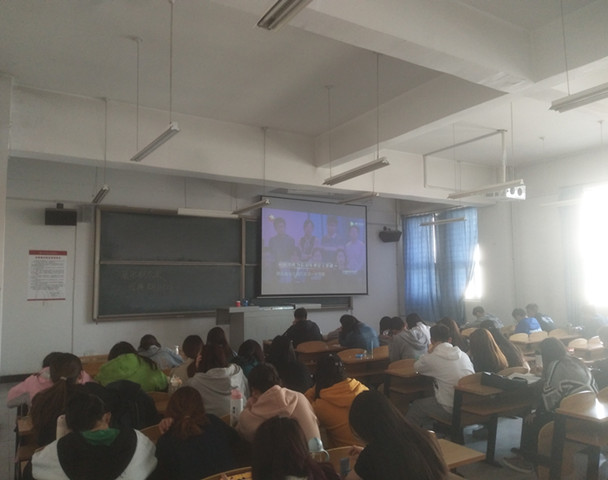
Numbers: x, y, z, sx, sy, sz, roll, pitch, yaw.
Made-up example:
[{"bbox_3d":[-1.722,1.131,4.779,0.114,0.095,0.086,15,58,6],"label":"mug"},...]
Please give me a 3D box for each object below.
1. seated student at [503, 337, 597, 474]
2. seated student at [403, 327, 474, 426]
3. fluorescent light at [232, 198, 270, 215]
[{"bbox_3d":[2.123,1.460,4.230,0.520,1.180,0.780,3,-6,-31],"label":"seated student"},{"bbox_3d":[1.350,1.490,4.790,0.530,1.240,0.750,3,-6,-31],"label":"seated student"},{"bbox_3d":[-0.914,-0.550,8.156,0.130,0.075,1.240,3,-6,-31],"label":"fluorescent light"}]

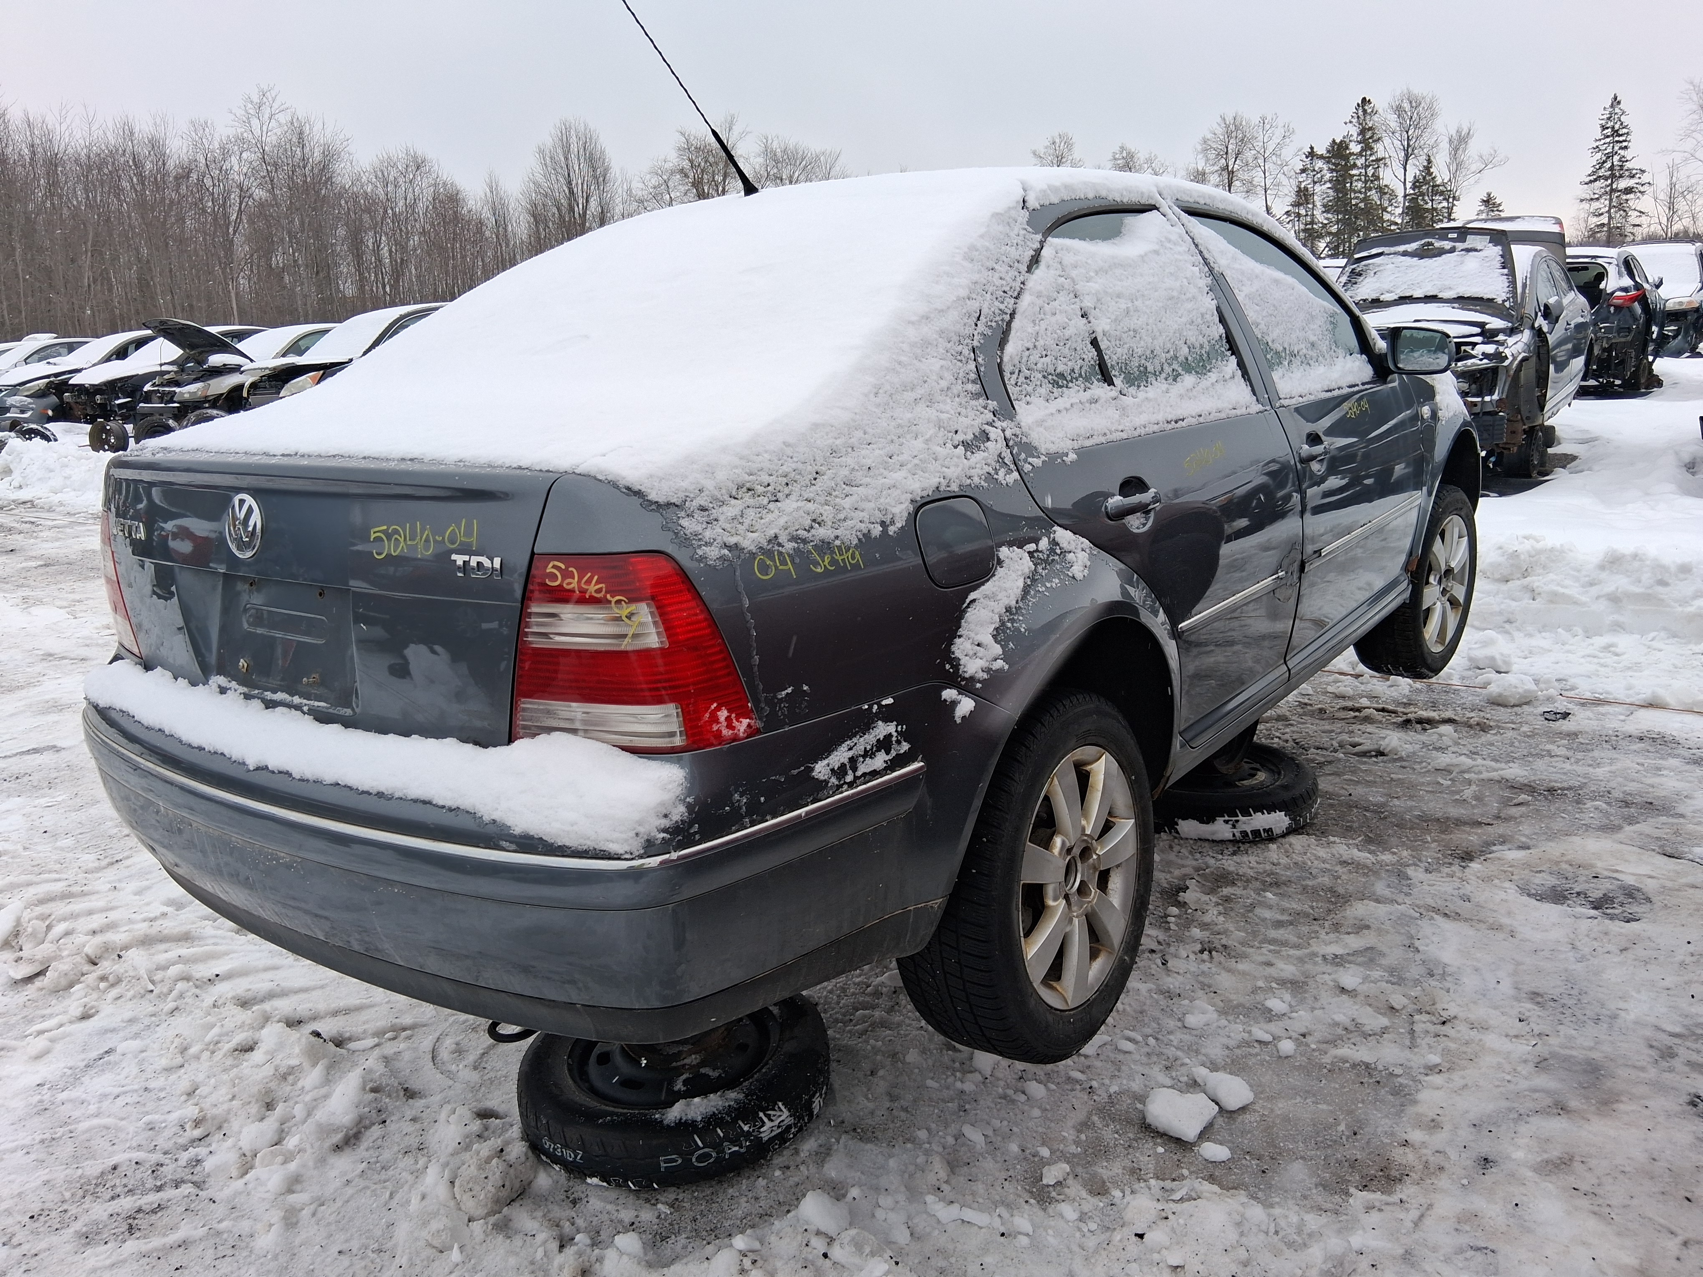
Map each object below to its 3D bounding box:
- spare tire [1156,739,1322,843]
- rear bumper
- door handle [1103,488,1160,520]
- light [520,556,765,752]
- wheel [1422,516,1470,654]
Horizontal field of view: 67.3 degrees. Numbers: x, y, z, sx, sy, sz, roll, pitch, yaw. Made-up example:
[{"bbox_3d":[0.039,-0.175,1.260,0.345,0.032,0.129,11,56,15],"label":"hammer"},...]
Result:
[{"bbox_3d":[1.090,0.414,3.860,0.610,0.200,0.610,-3,14,0],"label":"spare tire"},{"bbox_3d":[-0.677,0.201,2.076,1.710,0.390,0.720,7,17,36],"label":"rear bumper"},{"bbox_3d":[0.444,-0.216,2.051,0.052,0.046,0.190,7,17,36],"label":"door handle"},{"bbox_3d":[-0.265,0.020,1.503,0.325,0.255,0.175,4,16,28],"label":"light"},{"bbox_3d":[1.844,-0.180,4.116,0.180,0.440,0.440,9,18,41],"label":"wheel"}]

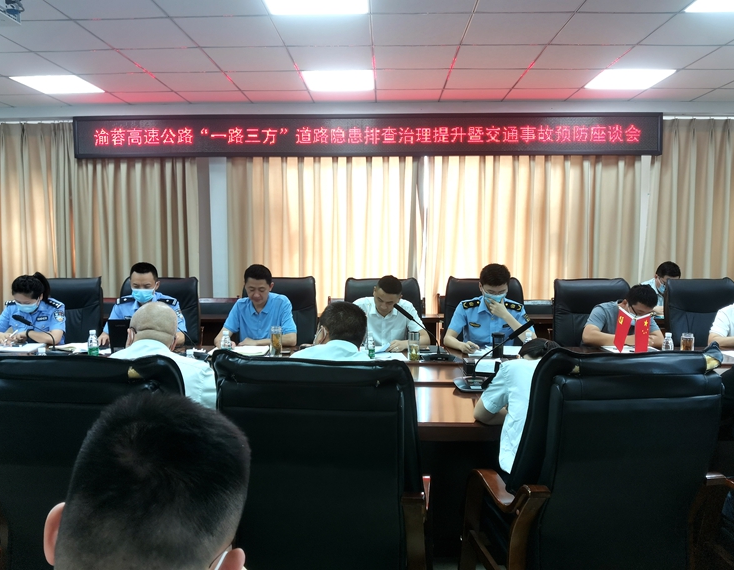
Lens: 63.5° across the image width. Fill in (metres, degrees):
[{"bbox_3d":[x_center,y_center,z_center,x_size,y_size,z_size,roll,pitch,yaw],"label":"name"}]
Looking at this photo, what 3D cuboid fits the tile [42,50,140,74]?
[{"bbox_3d":[-2.047,-1.680,4.460,0.600,0.020,0.600,0,4,2],"label":"tile"}]

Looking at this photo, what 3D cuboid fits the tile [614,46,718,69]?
[{"bbox_3d":[2.149,-1.664,4.329,0.600,0.020,0.600,0,5,2],"label":"tile"}]

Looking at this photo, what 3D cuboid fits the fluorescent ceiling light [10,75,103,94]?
[{"bbox_3d":[-2.625,-1.729,5.072,0.600,0.040,0.600,0,5,2],"label":"fluorescent ceiling light"}]

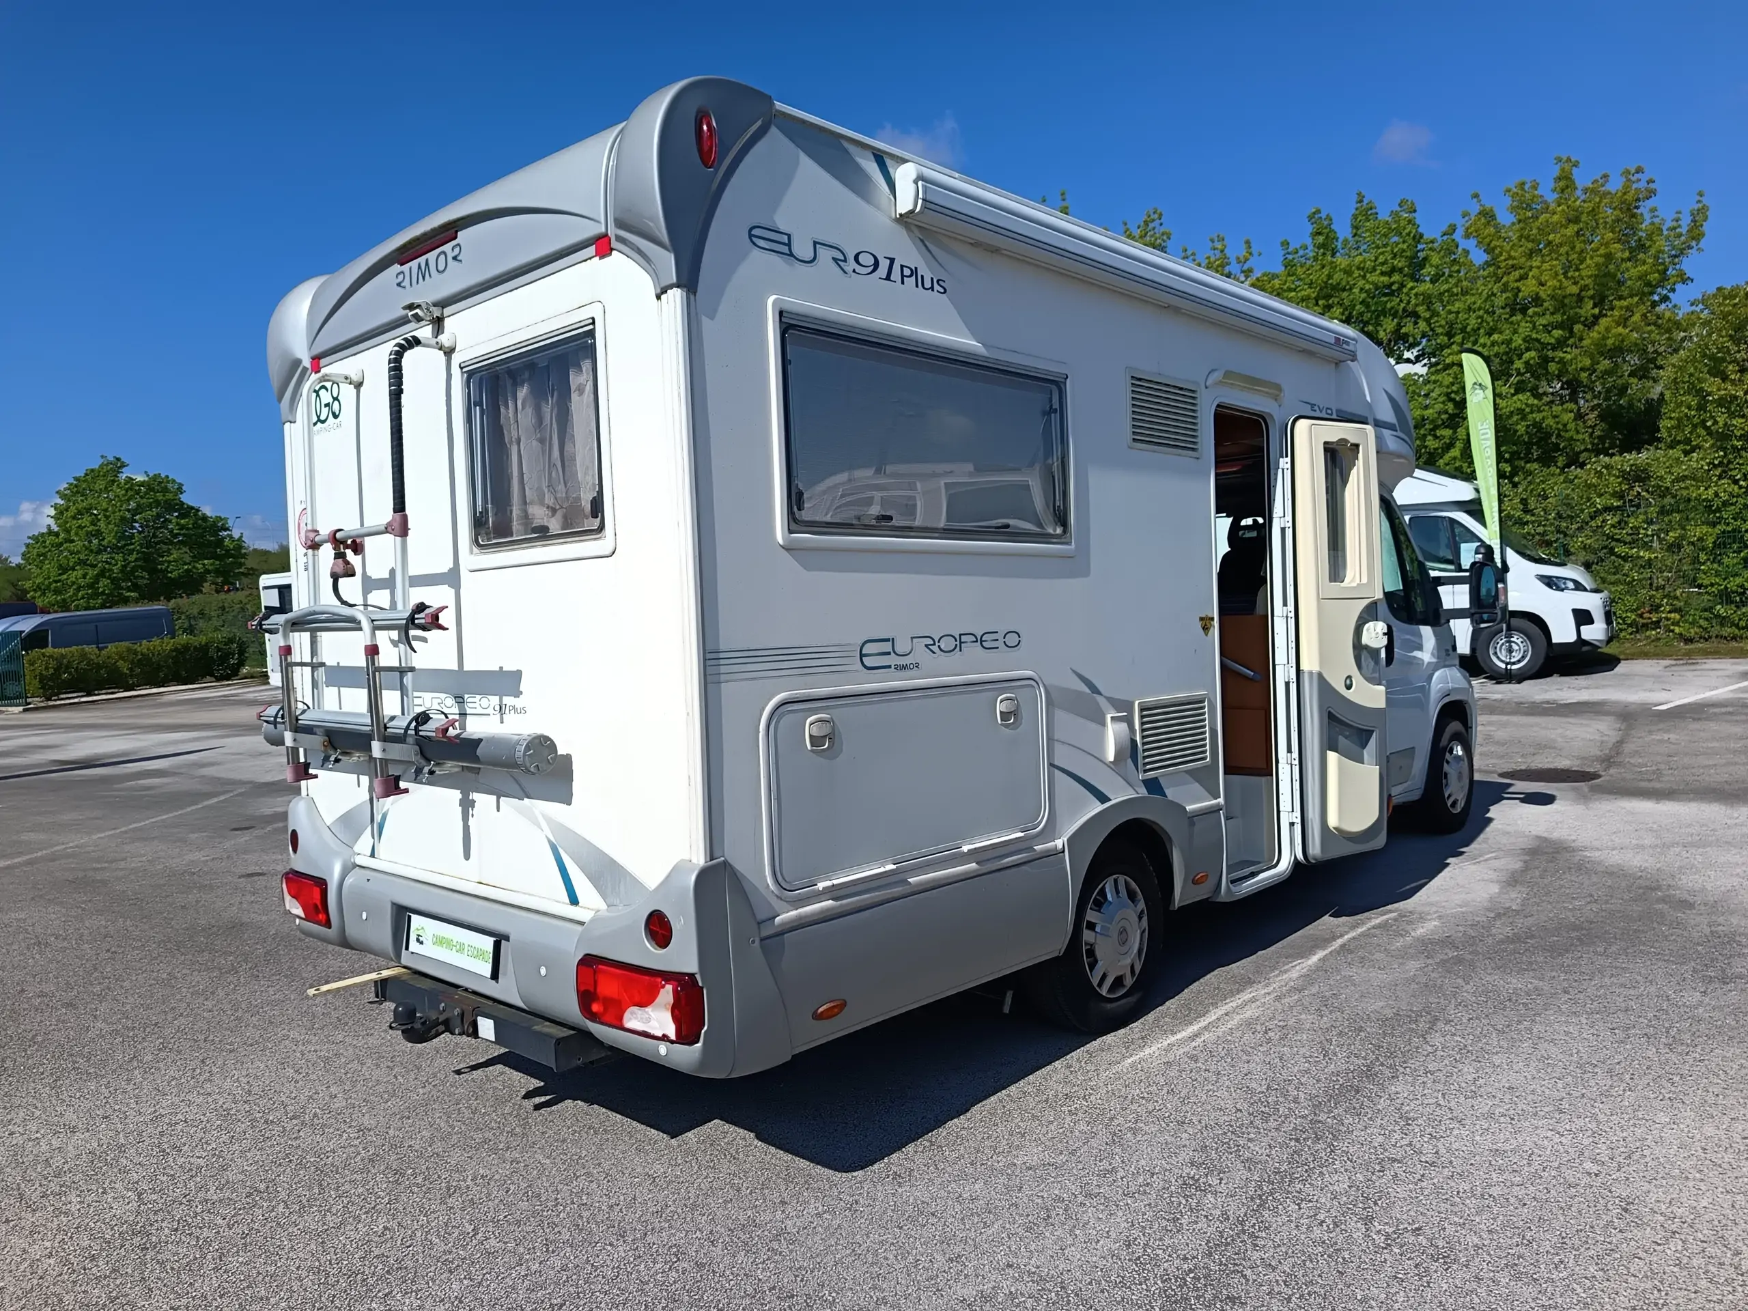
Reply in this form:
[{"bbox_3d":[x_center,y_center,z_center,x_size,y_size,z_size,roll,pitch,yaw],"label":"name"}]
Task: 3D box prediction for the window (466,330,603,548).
[{"bbox_3d":[-0.887,-0.538,3.106,0.615,0.510,0.040,0,2,44],"label":"window"}]

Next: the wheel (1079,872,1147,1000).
[{"bbox_3d":[0.751,0.916,3.990,0.130,0.410,0.410,0,2,44],"label":"wheel"}]

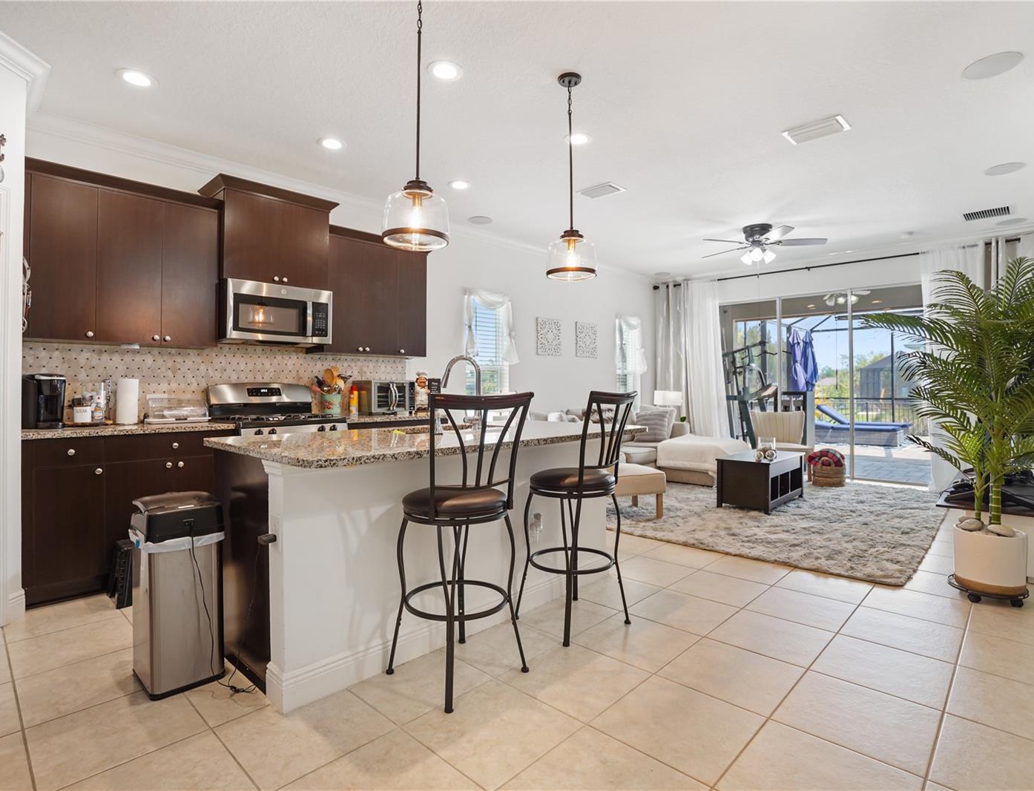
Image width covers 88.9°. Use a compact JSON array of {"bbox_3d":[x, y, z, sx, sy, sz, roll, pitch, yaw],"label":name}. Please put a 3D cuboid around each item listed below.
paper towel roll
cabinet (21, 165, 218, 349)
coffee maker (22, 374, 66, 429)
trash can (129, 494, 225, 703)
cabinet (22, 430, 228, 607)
[{"bbox_3d":[-2.470,0.045,3.330,0.122,0.293,0.122,0,0,44],"label":"paper towel roll"},{"bbox_3d":[-2.518,-0.824,3.364,0.356,1.002,1.020,0,0,44],"label":"cabinet"},{"bbox_3d":[-2.738,0.041,3.022,0.300,0.310,0.210,0,0,45],"label":"coffee maker"},{"bbox_3d":[-1.359,0.763,2.108,0.337,0.695,0.258,0,0,45],"label":"trash can"},{"bbox_3d":[-2.408,0.662,3.275,0.620,0.880,1.020,0,0,44],"label":"cabinet"}]

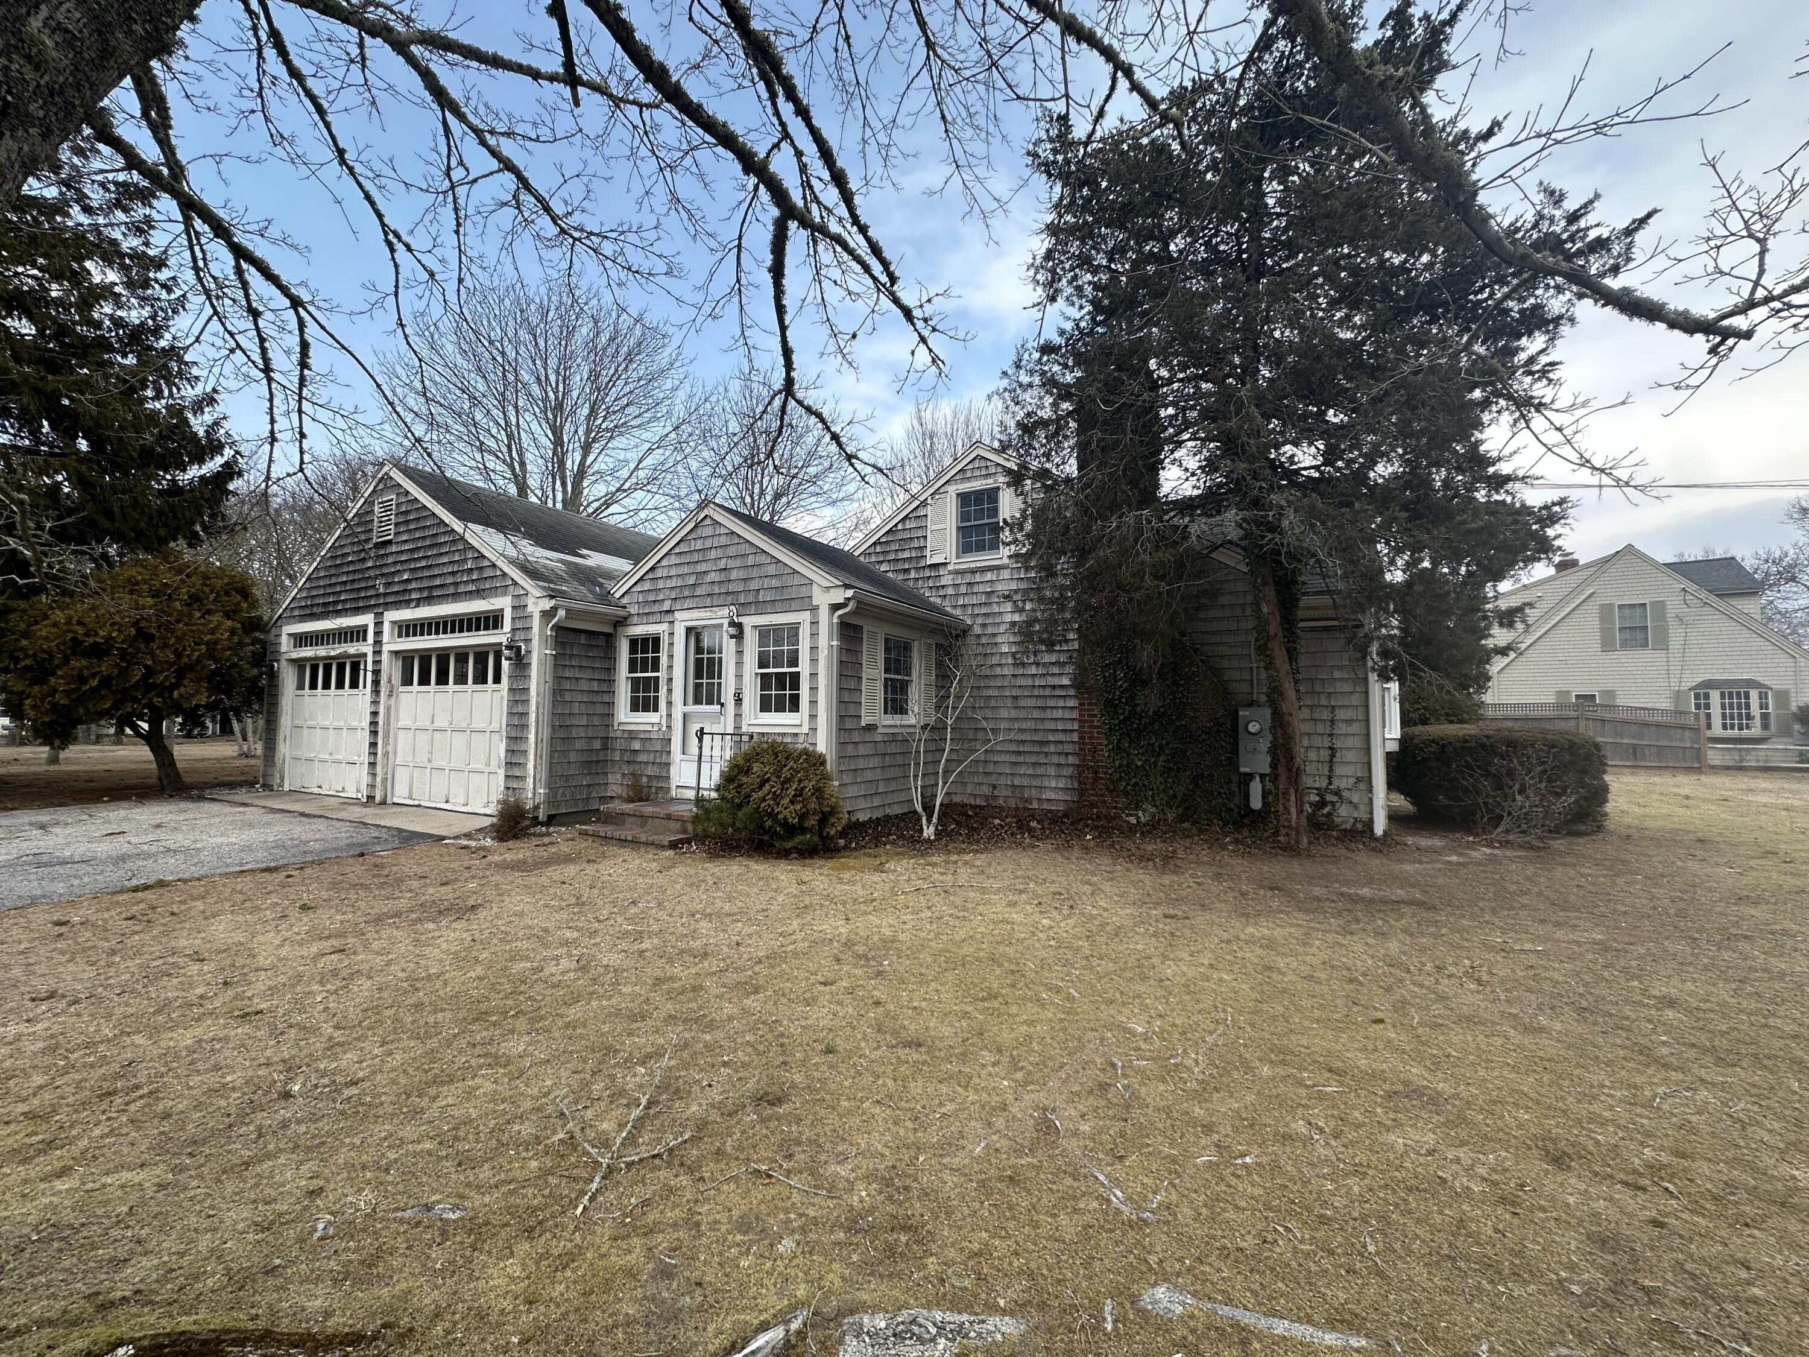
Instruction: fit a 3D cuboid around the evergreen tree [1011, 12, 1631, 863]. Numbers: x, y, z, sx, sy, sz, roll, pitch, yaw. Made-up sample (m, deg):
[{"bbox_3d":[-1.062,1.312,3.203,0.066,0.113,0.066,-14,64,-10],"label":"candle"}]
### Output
[{"bbox_3d":[4.077,-3.077,8.220,5.800,9.700,5.500,-2,-4,30],"label":"evergreen tree"}]

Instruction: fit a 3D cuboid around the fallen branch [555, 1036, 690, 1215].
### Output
[{"bbox_3d":[-1.026,1.530,2.686,0.566,0.110,1.207,1,-4,-6],"label":"fallen branch"}]

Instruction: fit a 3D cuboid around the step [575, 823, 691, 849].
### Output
[{"bbox_3d":[-2.898,1.706,7.868,1.442,0.095,0.371,-2,-4,30],"label":"step"}]

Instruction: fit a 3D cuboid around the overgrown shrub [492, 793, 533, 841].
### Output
[{"bbox_3d":[-4.406,1.500,8.210,0.460,0.520,0.440,-2,-4,30],"label":"overgrown shrub"}]

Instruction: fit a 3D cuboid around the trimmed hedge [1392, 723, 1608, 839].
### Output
[{"bbox_3d":[7.440,1.236,9.295,2.050,1.280,1.900,-2,-4,30],"label":"trimmed hedge"}]

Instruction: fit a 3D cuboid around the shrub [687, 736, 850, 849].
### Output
[{"bbox_3d":[-1.505,1.184,7.652,1.400,1.090,1.200,-2,-4,30],"label":"shrub"}]

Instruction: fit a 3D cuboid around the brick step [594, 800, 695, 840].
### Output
[{"bbox_3d":[-2.554,1.612,8.474,1.463,0.250,1.071,-2,-4,30],"label":"brick step"}]

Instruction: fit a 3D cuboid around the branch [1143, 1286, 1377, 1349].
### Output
[{"bbox_3d":[0.829,1.508,1.748,0.522,0.060,0.100,-1,-4,17],"label":"branch"}]

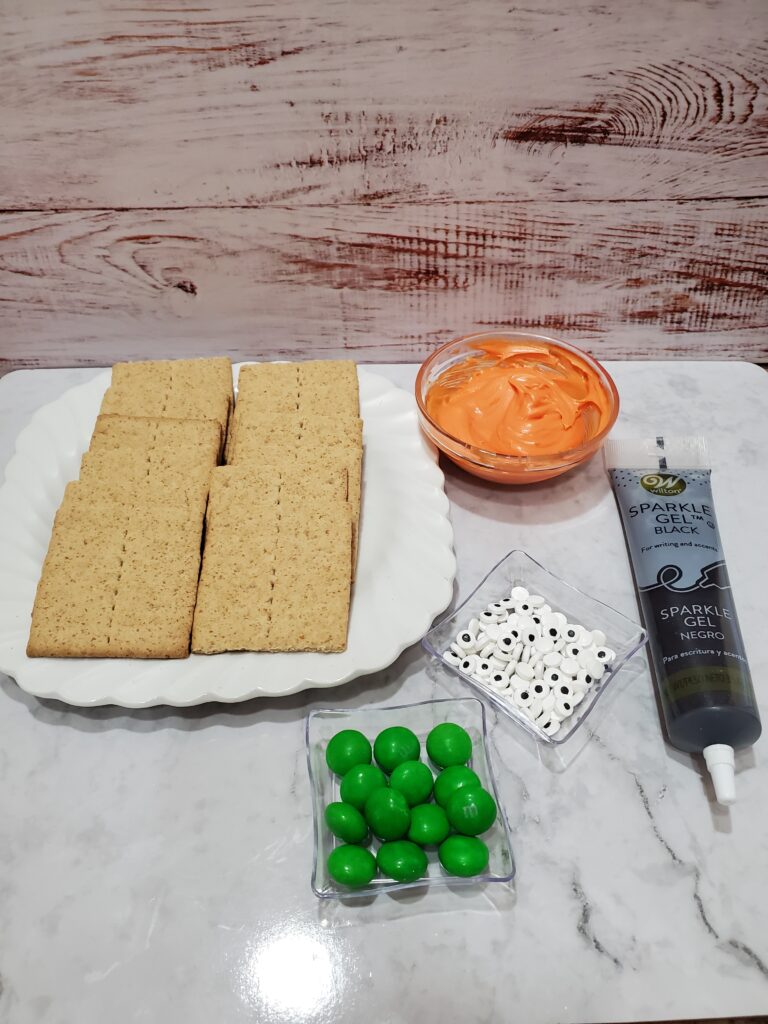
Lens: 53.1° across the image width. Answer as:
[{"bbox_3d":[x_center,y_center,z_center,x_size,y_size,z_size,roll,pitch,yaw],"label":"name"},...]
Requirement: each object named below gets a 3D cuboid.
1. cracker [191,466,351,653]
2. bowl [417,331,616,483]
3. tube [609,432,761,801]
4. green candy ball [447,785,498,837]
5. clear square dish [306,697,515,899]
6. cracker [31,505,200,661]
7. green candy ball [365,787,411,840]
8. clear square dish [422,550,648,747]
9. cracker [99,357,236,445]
[{"bbox_3d":[-0.042,0.021,0.301,0.058,0.006,0.071,0,61,-1],"label":"cracker"},{"bbox_3d":[0.059,-0.041,0.360,0.092,0.037,0.092,0,49,0],"label":"bowl"},{"bbox_3d":[0.122,0.024,0.306,0.052,0.034,0.183,6,49,4],"label":"tube"},{"bbox_3d":[0.028,0.095,0.246,0.016,0.015,0.016,0,49,0],"label":"green candy ball"},{"bbox_3d":[0.007,0.095,0.253,0.060,0.017,0.060,-3,49,-4],"label":"clear square dish"},{"bbox_3d":[-0.099,0.026,0.291,0.058,0.006,0.059,0,64,-1],"label":"cracker"},{"bbox_3d":[0.001,0.096,0.246,0.015,0.015,0.017,0,49,0],"label":"green candy ball"},{"bbox_3d":[0.056,0.052,0.291,0.059,0.017,0.059,35,57,26],"label":"clear square dish"},{"bbox_3d":[-0.101,-0.047,0.363,0.058,0.006,0.061,-3,58,-4],"label":"cracker"}]

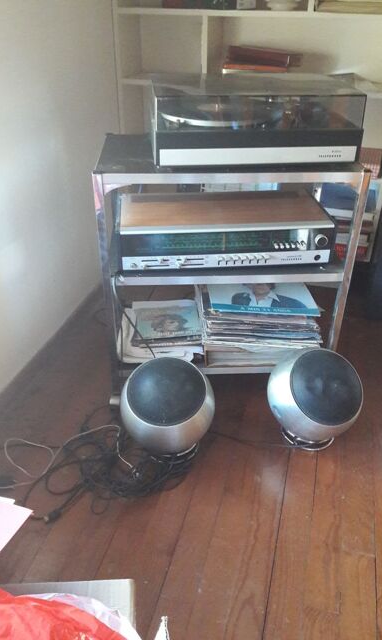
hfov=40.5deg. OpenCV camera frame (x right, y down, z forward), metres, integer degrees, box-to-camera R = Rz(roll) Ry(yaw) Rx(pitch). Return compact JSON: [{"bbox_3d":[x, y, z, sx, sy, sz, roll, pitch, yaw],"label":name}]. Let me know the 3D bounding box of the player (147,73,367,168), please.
[{"bbox_3d":[0.148,-0.544,1.378,0.491,0.157,0.388,-2,32,-4],"label":"player"}]

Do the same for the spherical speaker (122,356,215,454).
[{"bbox_3d":[-0.060,0.227,1.354,0.244,0.247,0.244,0,32,0],"label":"spherical speaker"}]

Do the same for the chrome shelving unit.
[{"bbox_3d":[0.089,-0.154,1.550,0.655,0.686,0.378,-1,32,-2],"label":"chrome shelving unit"}]

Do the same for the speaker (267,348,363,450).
[{"bbox_3d":[0.331,0.204,1.387,0.246,0.253,0.246,-14,35,-22],"label":"speaker"}]

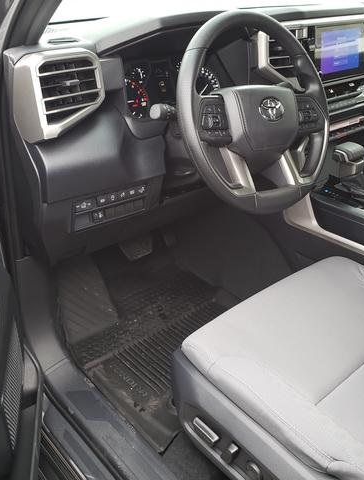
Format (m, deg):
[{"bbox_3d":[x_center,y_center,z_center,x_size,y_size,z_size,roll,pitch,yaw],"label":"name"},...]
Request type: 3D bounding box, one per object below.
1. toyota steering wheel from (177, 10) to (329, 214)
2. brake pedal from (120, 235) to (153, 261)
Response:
[{"bbox_3d":[0.132,-0.237,0.932,0.379,0.379,0.113,-22,12,-33],"label":"toyota steering wheel"},{"bbox_3d":[-0.133,0.012,1.412,0.099,0.084,0.049,-22,0,-33],"label":"brake pedal"}]

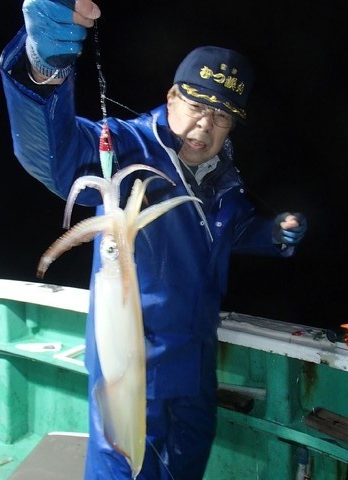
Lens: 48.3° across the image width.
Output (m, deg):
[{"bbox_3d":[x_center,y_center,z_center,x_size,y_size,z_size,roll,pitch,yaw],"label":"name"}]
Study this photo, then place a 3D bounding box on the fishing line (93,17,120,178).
[{"bbox_3d":[-0.105,-0.214,0.600,0.032,0.240,0.025,-4,6,-6],"label":"fishing line"}]

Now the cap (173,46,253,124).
[{"bbox_3d":[0.105,-0.387,0.930,0.185,0.140,0.265,16,25,-12],"label":"cap"}]

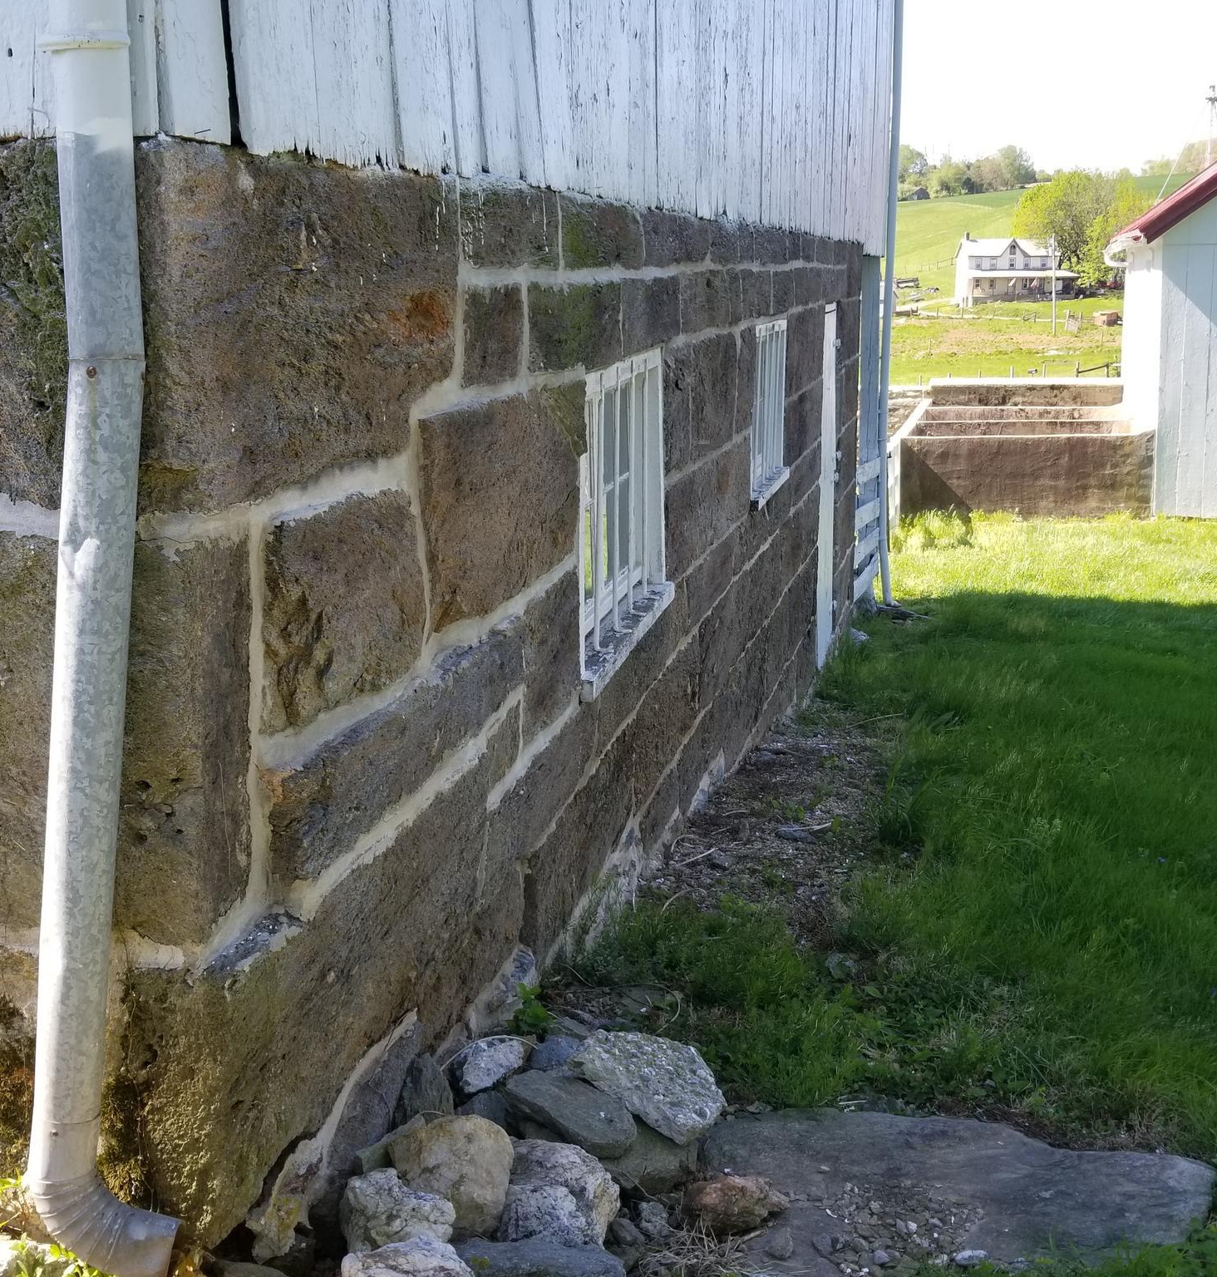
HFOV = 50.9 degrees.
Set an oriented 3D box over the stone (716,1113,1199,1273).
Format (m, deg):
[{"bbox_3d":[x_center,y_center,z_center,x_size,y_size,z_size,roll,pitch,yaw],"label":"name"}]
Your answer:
[{"bbox_3d":[0.577,0.921,2.075,0.850,0.080,0.430,-1,15,2],"label":"stone"}]

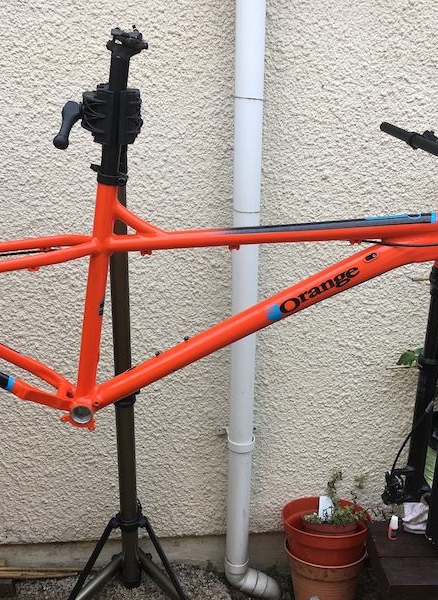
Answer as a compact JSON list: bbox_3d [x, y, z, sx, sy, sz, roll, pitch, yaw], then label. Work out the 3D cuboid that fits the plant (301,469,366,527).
[{"bbox_3d":[0.326,0.547,1.893,0.180,0.180,0.160,-1,20,-5],"label":"plant"}]

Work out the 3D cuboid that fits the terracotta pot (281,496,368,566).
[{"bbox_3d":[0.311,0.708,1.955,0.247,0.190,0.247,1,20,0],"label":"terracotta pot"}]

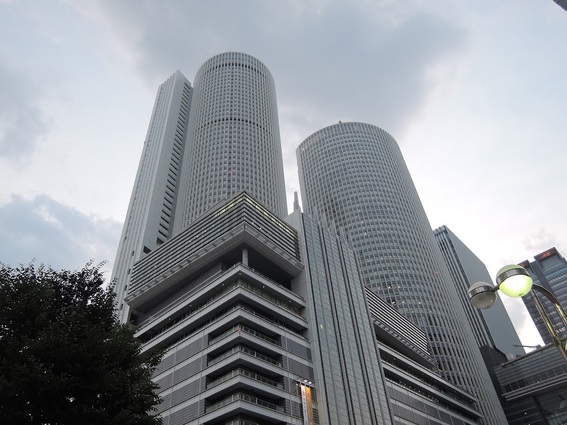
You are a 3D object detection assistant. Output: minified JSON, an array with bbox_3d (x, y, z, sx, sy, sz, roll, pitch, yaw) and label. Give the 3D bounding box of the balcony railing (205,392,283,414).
[{"bbox_3d":[-7.399,39.267,91.029,9.300,1.400,11.500,-35,-51,27],"label":"balcony railing"}]

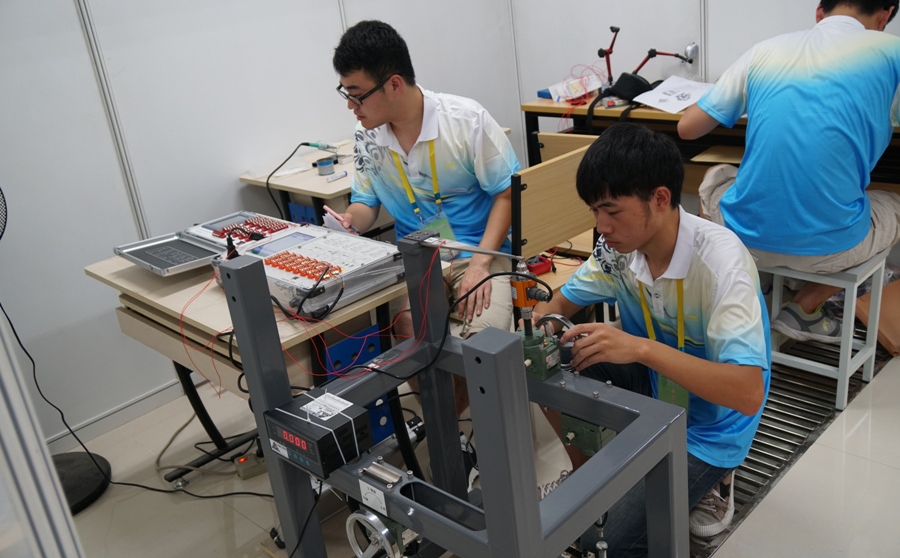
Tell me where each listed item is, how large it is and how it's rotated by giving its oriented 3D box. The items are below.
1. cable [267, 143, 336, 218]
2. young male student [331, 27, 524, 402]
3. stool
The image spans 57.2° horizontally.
[{"bbox_3d":[-0.537,-0.369,3.053,0.250,0.250,0.240,-7,22,0],"label":"cable"},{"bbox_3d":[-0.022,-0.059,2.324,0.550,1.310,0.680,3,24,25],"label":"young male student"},{"bbox_3d":[1.158,0.128,2.648,0.345,0.447,0.255,14,30,43],"label":"stool"}]

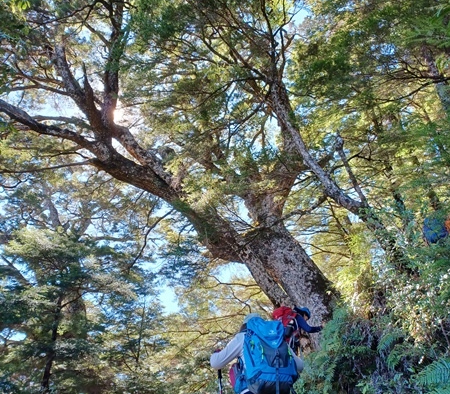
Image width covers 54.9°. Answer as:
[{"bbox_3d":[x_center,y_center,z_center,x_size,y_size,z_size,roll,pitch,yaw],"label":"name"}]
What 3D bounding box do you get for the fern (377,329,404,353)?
[{"bbox_3d":[1.451,1.267,3.800,0.260,0.210,0.210,0,-20,0],"label":"fern"}]

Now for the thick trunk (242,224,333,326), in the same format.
[{"bbox_3d":[0.953,1.163,6.500,0.850,1.750,0.780,-37,-7,0],"label":"thick trunk"}]

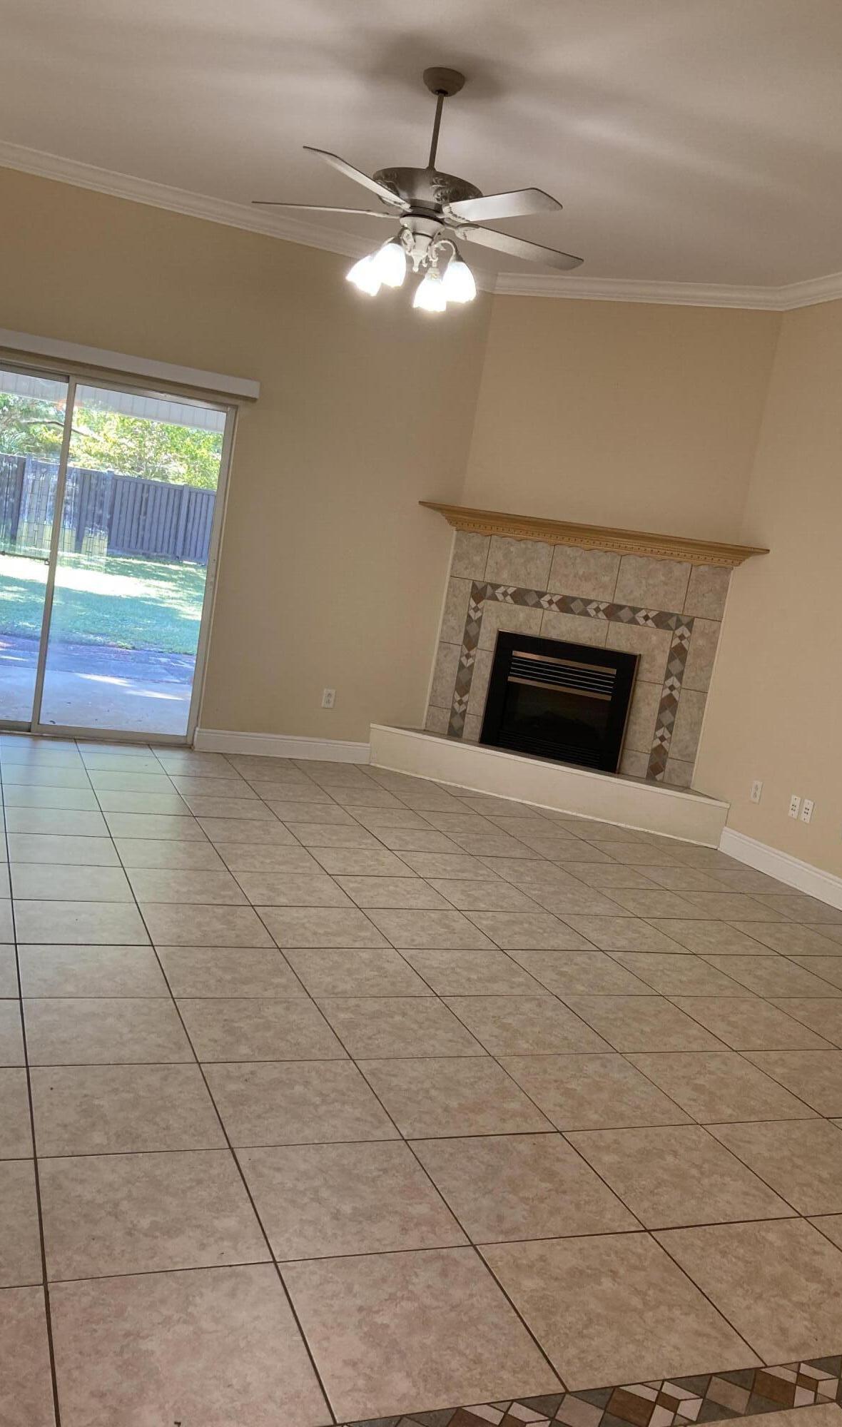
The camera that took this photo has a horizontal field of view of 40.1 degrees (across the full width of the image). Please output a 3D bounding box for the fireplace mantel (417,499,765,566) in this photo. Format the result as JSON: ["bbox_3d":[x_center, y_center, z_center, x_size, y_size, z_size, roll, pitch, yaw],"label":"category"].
[{"bbox_3d":[0.969,-1.030,6.748,2.101,0.135,0.200,12,8,23],"label":"fireplace mantel"}]

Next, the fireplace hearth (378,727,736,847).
[{"bbox_3d":[0.729,0.403,6.918,2.220,0.250,0.270,12,8,24],"label":"fireplace hearth"}]

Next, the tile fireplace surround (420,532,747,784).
[{"bbox_3d":[0.900,-0.360,6.951,1.730,1.290,0.060,12,8,23],"label":"tile fireplace surround"}]

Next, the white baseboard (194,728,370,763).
[{"bbox_3d":[-0.840,0.204,7.097,1.100,0.125,0.020,6,8,-22],"label":"white baseboard"}]

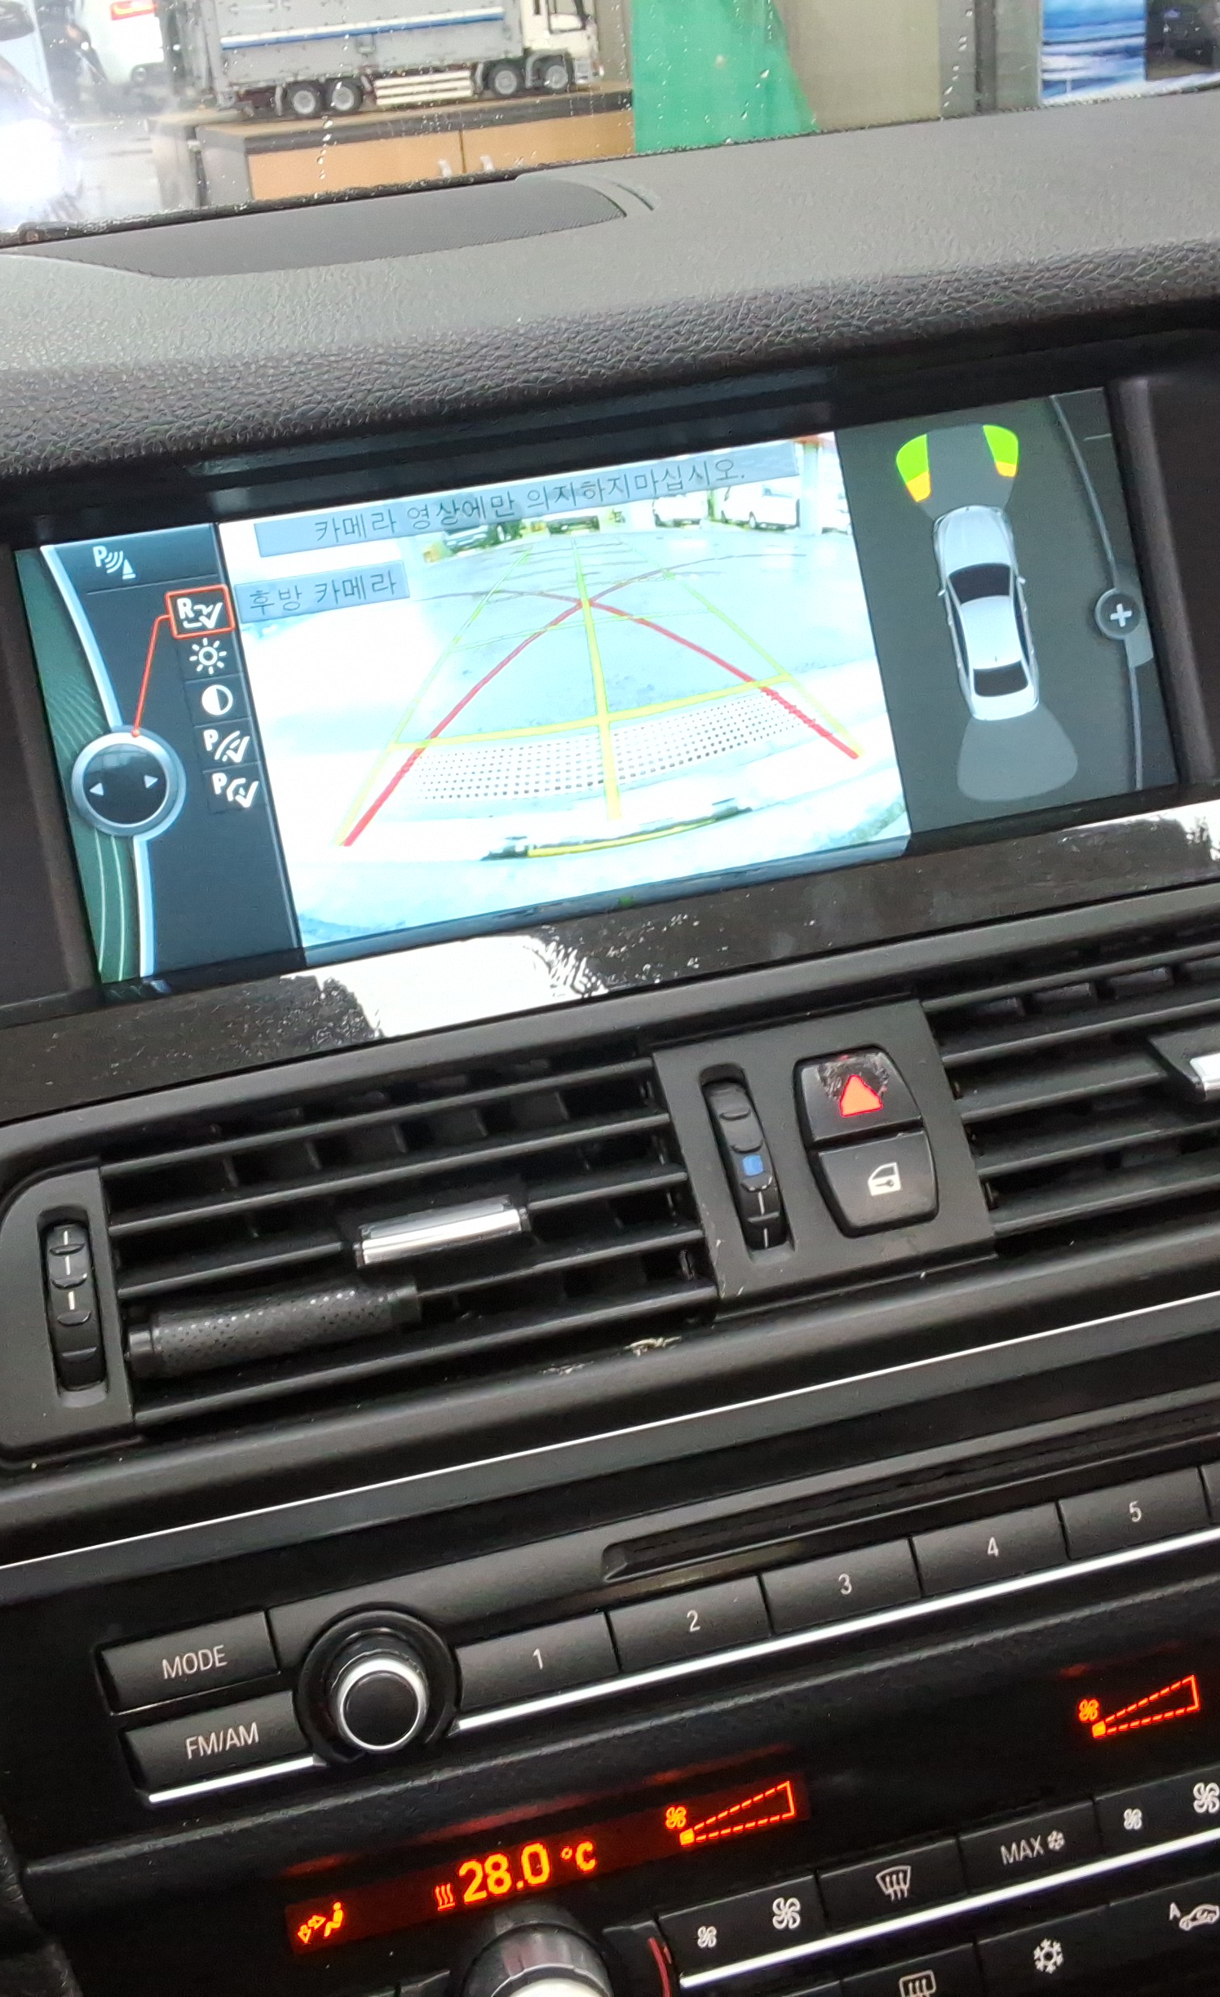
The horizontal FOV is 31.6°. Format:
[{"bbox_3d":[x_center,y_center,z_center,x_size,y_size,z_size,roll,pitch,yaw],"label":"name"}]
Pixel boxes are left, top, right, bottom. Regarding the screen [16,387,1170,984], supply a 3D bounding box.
[{"bbox_3d":[0.002,-0.071,0.479,0.244,0.092,0.020,-11,1,-10],"label":"screen"}]

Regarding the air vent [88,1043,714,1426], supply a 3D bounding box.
[{"bbox_3d":[-0.036,0.046,0.378,0.099,0.030,0.047,-11,68,-10],"label":"air vent"}]

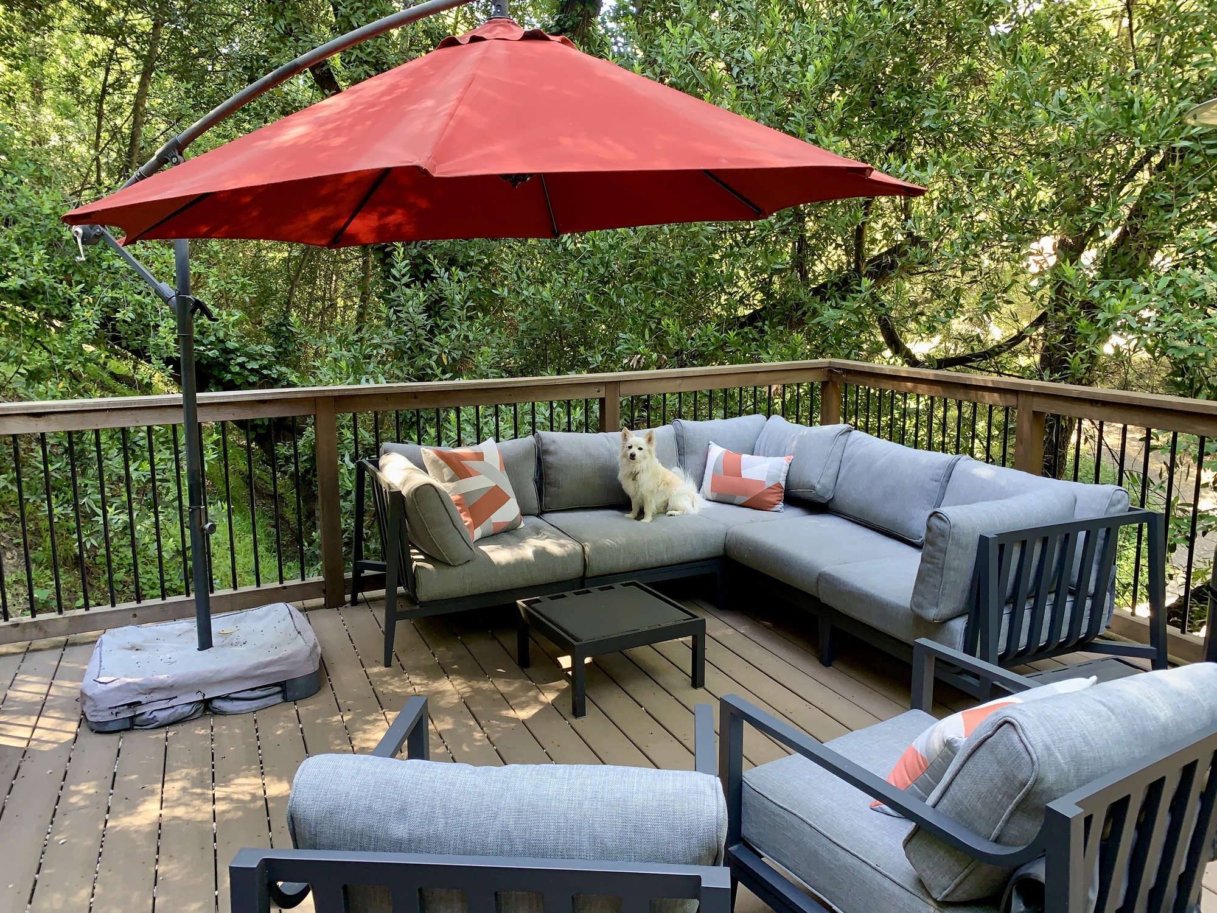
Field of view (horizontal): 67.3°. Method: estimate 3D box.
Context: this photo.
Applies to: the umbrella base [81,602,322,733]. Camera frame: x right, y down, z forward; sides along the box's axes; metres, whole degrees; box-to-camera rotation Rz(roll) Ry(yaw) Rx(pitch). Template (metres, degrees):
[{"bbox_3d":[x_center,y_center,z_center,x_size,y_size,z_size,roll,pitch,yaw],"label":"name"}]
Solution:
[{"bbox_3d":[-1.595,0.806,3.634,0.800,0.165,0.750,-5,11,-23],"label":"umbrella base"}]

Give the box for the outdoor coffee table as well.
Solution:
[{"bbox_3d":[0.001,0.737,3.593,0.540,0.280,0.540,-6,12,-27],"label":"outdoor coffee table"}]

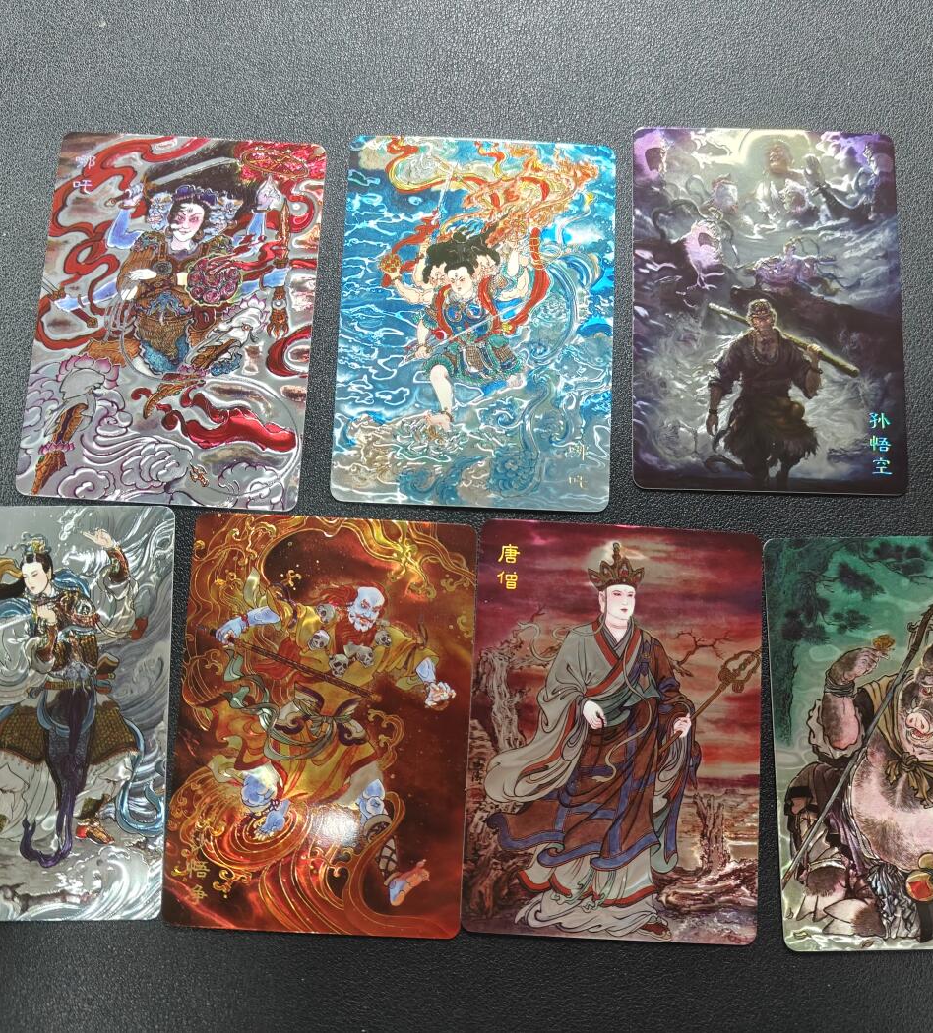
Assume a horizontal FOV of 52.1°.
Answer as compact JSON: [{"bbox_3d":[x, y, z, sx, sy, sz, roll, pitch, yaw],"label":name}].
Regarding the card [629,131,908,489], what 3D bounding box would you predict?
[{"bbox_3d":[0.070,-0.049,0.223,0.063,0.001,0.088,1,82,-1],"label":"card"}]

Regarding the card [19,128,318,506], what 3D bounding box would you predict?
[{"bbox_3d":[-0.067,-0.046,0.220,0.063,0.001,0.088,3,82,0],"label":"card"}]

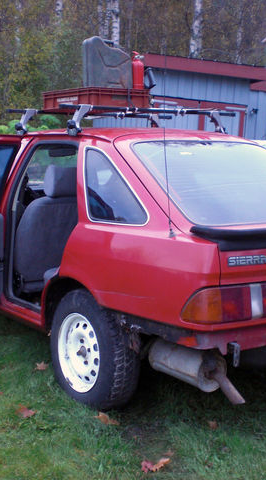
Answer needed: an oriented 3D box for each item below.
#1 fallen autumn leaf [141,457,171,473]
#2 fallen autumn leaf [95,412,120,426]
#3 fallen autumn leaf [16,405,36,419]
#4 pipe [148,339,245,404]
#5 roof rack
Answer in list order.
[{"bbox_3d":[0.094,0.899,2.816,0.120,0.030,0.100,1,8,0],"label":"fallen autumn leaf"},{"bbox_3d":[-0.118,0.833,3.259,0.110,0.027,0.100,1,8,0],"label":"fallen autumn leaf"},{"bbox_3d":[-0.509,0.812,3.329,0.100,0.030,0.100,1,8,0],"label":"fallen autumn leaf"},{"bbox_3d":[0.272,0.555,3.158,0.180,0.200,0.610,-5,10,-36],"label":"pipe"},{"bbox_3d":[-0.056,-0.720,4.362,1.280,0.165,0.710,-5,10,-36],"label":"roof rack"}]

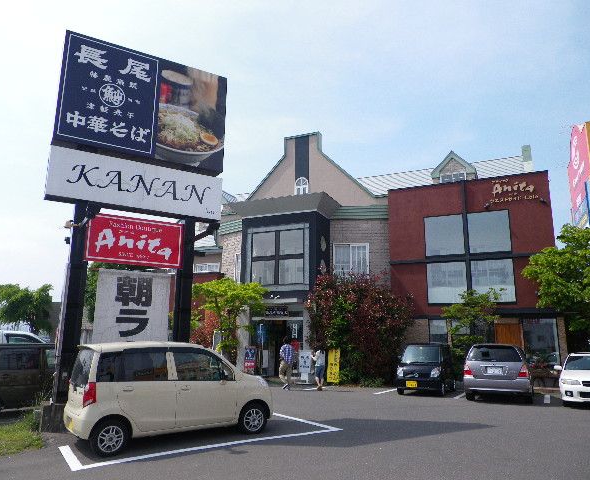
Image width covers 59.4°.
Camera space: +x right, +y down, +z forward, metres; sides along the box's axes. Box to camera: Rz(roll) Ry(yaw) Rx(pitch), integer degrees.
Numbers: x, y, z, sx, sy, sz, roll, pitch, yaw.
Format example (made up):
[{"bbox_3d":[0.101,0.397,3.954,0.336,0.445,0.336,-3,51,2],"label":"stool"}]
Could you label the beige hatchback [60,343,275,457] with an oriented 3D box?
[{"bbox_3d":[-1.990,2.550,8.830,3.395,1.620,1.475,10,-16,-39],"label":"beige hatchback"}]

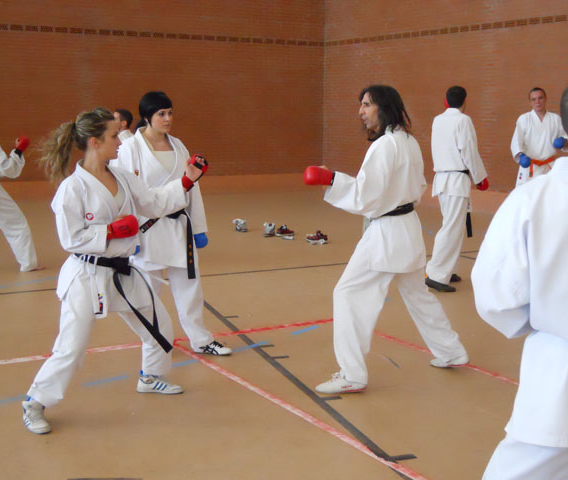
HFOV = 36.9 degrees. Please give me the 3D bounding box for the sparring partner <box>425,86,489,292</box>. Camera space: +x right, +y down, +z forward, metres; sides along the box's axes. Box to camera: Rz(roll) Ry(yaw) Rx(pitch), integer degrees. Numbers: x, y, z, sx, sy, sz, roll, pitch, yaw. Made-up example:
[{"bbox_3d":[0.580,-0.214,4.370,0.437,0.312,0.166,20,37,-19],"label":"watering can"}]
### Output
[{"bbox_3d":[1.634,-0.472,7.851,0.485,1.820,0.495,-7,12,-42],"label":"sparring partner"}]

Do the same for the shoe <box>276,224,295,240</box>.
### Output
[{"bbox_3d":[0.013,-0.103,10.913,0.270,0.125,0.110,4,10,23],"label":"shoe"}]

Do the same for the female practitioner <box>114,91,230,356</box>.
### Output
[{"bbox_3d":[-0.747,-0.116,5.682,0.600,1.730,0.700,-6,11,-36],"label":"female practitioner"}]

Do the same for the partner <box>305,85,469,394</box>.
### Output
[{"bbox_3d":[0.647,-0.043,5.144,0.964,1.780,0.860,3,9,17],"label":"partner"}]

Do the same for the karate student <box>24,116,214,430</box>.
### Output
[{"bbox_3d":[-0.907,0.128,4.486,0.670,1.610,0.939,6,10,32],"label":"karate student"}]

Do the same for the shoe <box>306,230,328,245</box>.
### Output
[{"bbox_3d":[0.416,-0.045,10.567,0.280,0.125,0.110,3,9,14],"label":"shoe"}]

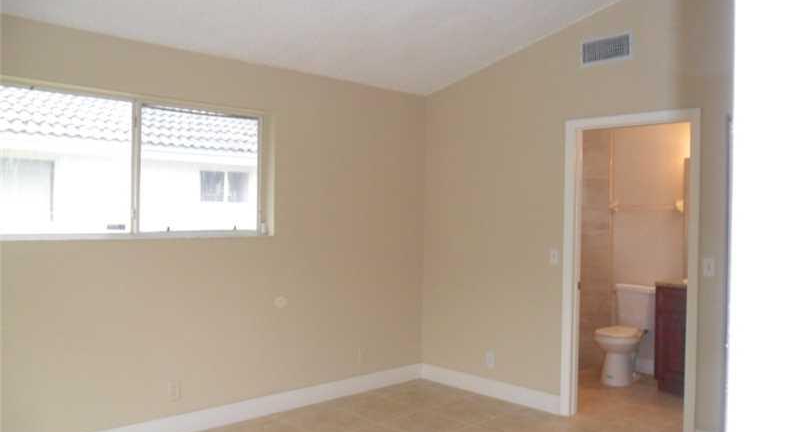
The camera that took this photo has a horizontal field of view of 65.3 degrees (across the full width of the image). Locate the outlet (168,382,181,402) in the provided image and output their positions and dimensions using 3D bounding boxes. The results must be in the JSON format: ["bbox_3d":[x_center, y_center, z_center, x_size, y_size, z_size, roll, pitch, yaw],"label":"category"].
[{"bbox_3d":[-1.422,1.105,3.945,0.075,0.118,0.012,1,1,-43],"label":"outlet"}]

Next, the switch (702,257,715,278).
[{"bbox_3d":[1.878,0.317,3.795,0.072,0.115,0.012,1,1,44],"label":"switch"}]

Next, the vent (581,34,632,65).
[{"bbox_3d":[1.405,-1.132,4.258,0.360,0.175,0.020,1,1,44],"label":"vent"}]

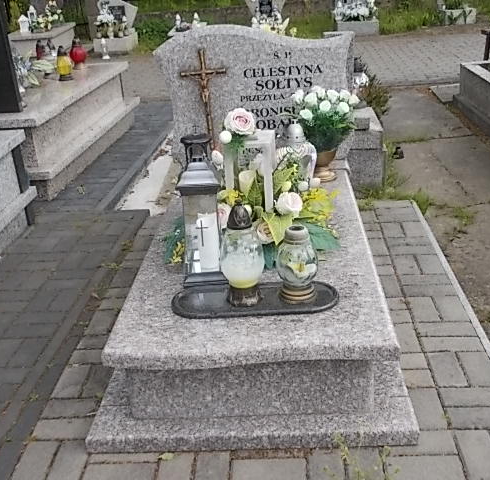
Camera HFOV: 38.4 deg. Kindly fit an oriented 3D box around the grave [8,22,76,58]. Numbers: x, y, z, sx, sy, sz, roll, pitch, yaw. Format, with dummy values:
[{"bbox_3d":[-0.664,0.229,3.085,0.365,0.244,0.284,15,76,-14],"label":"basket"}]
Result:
[{"bbox_3d":[-3.011,-3.002,10.546,0.720,0.300,1.750,-4,23,-2],"label":"grave"}]

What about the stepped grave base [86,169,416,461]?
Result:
[{"bbox_3d":[0.057,0.117,2.703,0.930,0.295,1.720,-1,23,4],"label":"stepped grave base"}]

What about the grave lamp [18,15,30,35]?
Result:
[{"bbox_3d":[-3.230,-3.154,10.222,0.155,0.255,0.150,-4,23,-2],"label":"grave lamp"}]

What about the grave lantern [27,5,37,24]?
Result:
[{"bbox_3d":[-3.463,-3.657,11.504,0.120,0.337,0.120,-4,22,0],"label":"grave lantern"}]

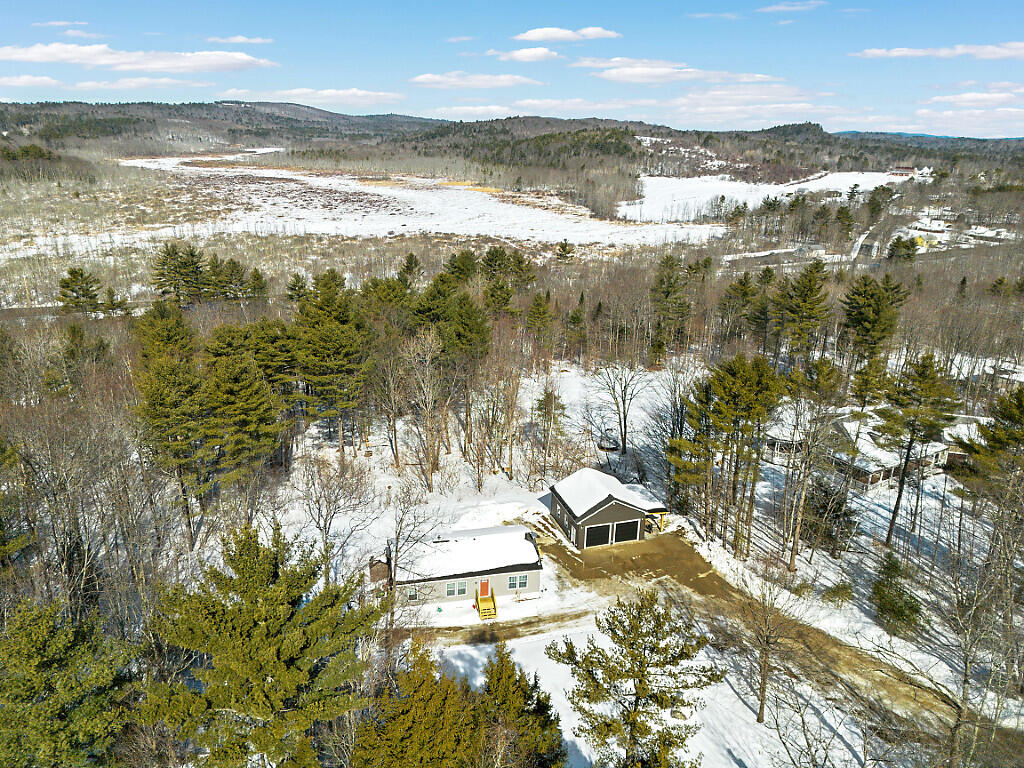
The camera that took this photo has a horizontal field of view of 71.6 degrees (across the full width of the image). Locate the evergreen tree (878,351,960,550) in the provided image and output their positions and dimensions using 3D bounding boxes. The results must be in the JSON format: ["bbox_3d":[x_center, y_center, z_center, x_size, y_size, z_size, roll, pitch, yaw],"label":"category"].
[{"bbox_3d":[42.550,7.530,76.750,8.220,22.780,8.220,11,22,29],"label":"evergreen tree"}]

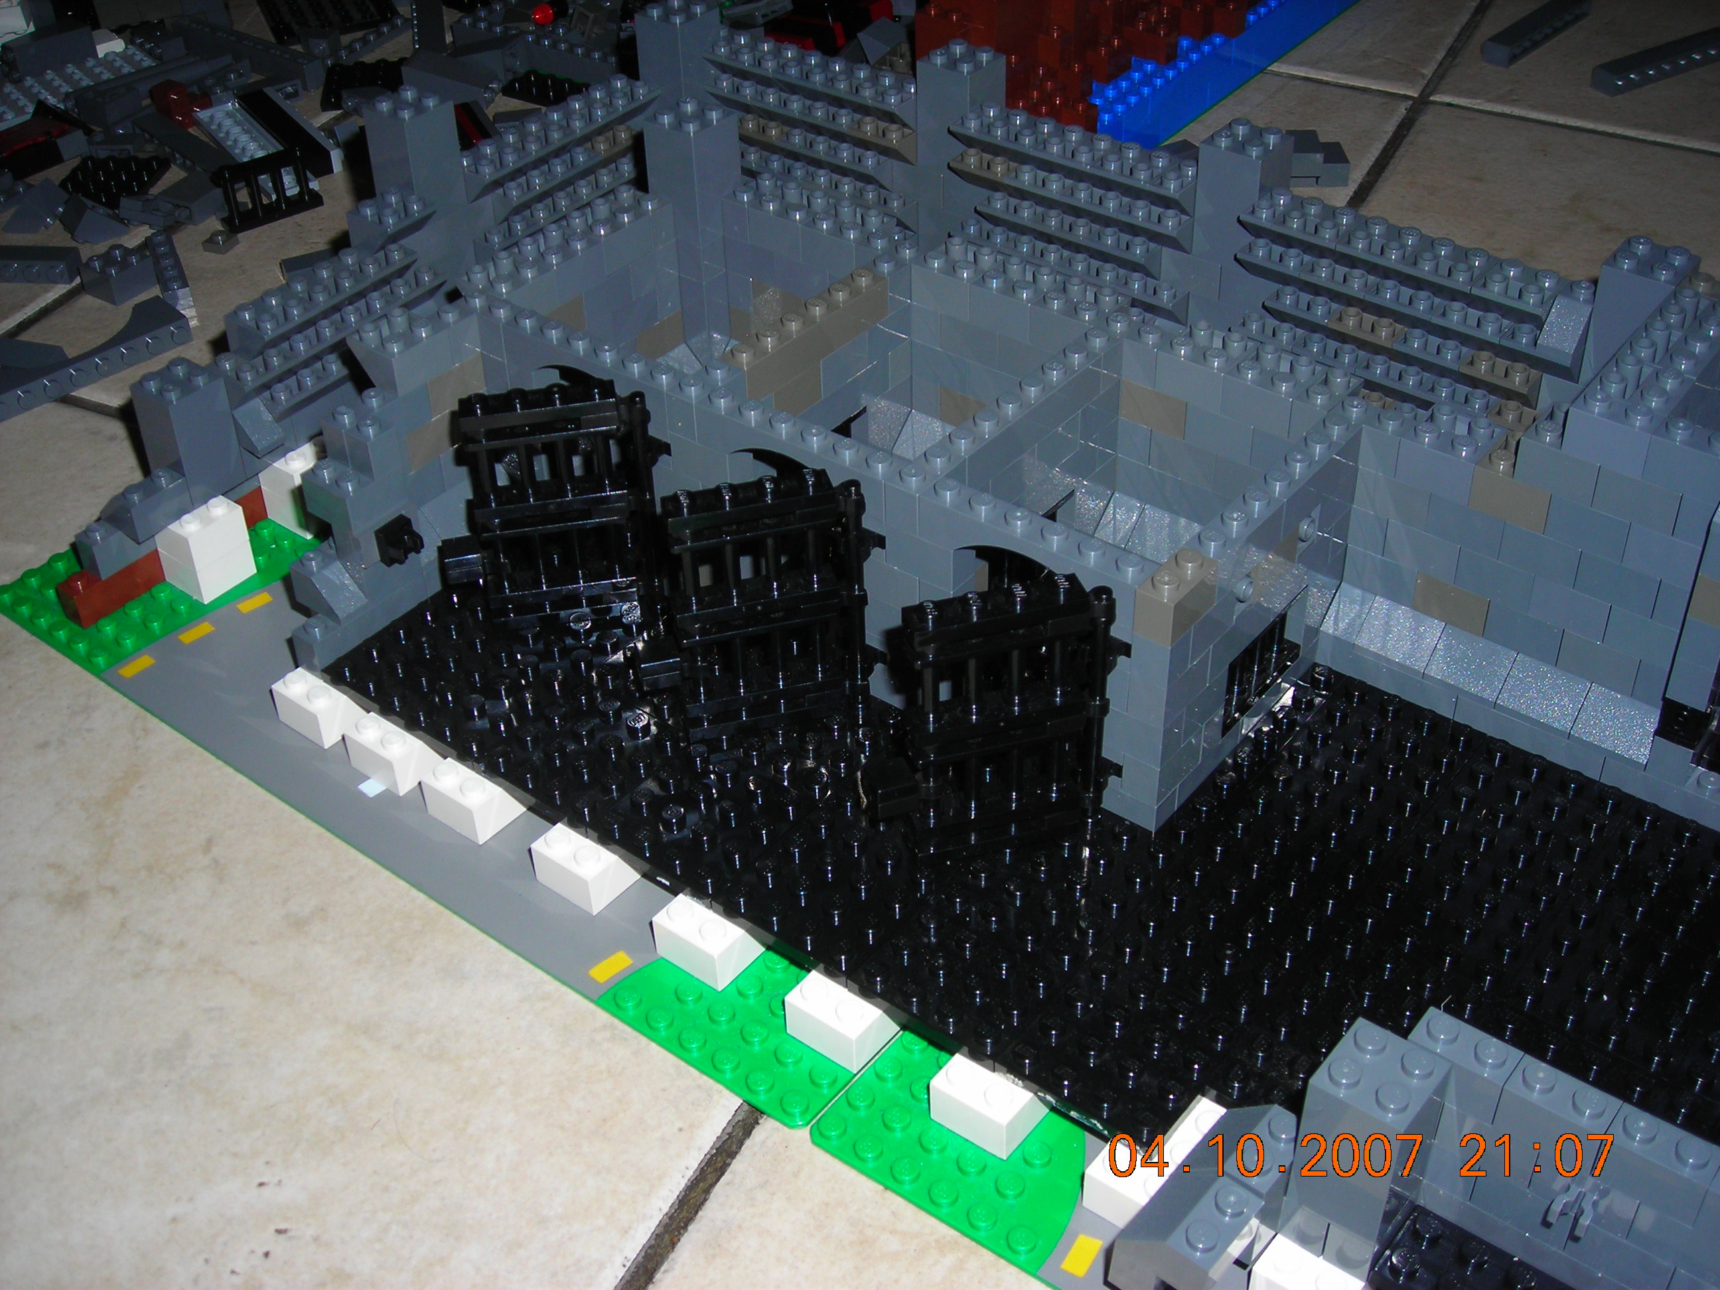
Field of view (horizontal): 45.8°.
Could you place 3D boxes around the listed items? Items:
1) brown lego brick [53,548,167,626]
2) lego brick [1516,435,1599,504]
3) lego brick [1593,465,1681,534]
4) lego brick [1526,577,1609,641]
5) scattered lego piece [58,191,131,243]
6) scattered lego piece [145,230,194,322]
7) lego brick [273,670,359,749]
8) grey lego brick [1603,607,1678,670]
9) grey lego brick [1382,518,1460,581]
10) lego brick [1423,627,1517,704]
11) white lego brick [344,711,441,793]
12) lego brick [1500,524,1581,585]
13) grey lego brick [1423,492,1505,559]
[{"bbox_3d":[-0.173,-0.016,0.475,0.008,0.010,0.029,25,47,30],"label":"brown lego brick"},{"bbox_3d":[0.133,-0.034,0.383,0.016,0.010,0.008,25,46,30],"label":"lego brick"},{"bbox_3d":[0.142,-0.028,0.370,0.016,0.010,0.008,25,47,30],"label":"lego brick"},{"bbox_3d":[0.140,-0.010,0.394,0.016,0.010,0.013,25,46,29],"label":"lego brick"},{"bbox_3d":[-0.245,-0.134,0.651,0.016,0.011,0.016,19,16,-49],"label":"scattered lego piece"},{"bbox_3d":[-0.208,-0.113,0.613,0.008,0.009,0.041,-16,41,-18],"label":"scattered lego piece"},{"bbox_3d":[-0.115,0.011,0.440,0.016,0.011,0.016,25,46,30],"label":"lego brick"},{"bbox_3d":[0.152,-0.003,0.390,0.016,0.010,0.008,25,46,30],"label":"grey lego brick"},{"bbox_3d":[0.115,-0.021,0.411,0.016,0.010,0.008,25,46,30],"label":"grey lego brick"},{"bbox_3d":[0.124,0.002,0.410,0.016,0.010,0.016,25,46,29],"label":"lego brick"},{"bbox_3d":[-0.096,0.020,0.426,0.016,0.011,0.016,25,46,29],"label":"white lego brick"},{"bbox_3d":[0.133,-0.019,0.394,0.016,0.010,0.008,25,46,30],"label":"lego brick"},{"bbox_3d":[0.119,-0.025,0.397,0.016,0.010,0.008,25,47,30],"label":"grey lego brick"}]

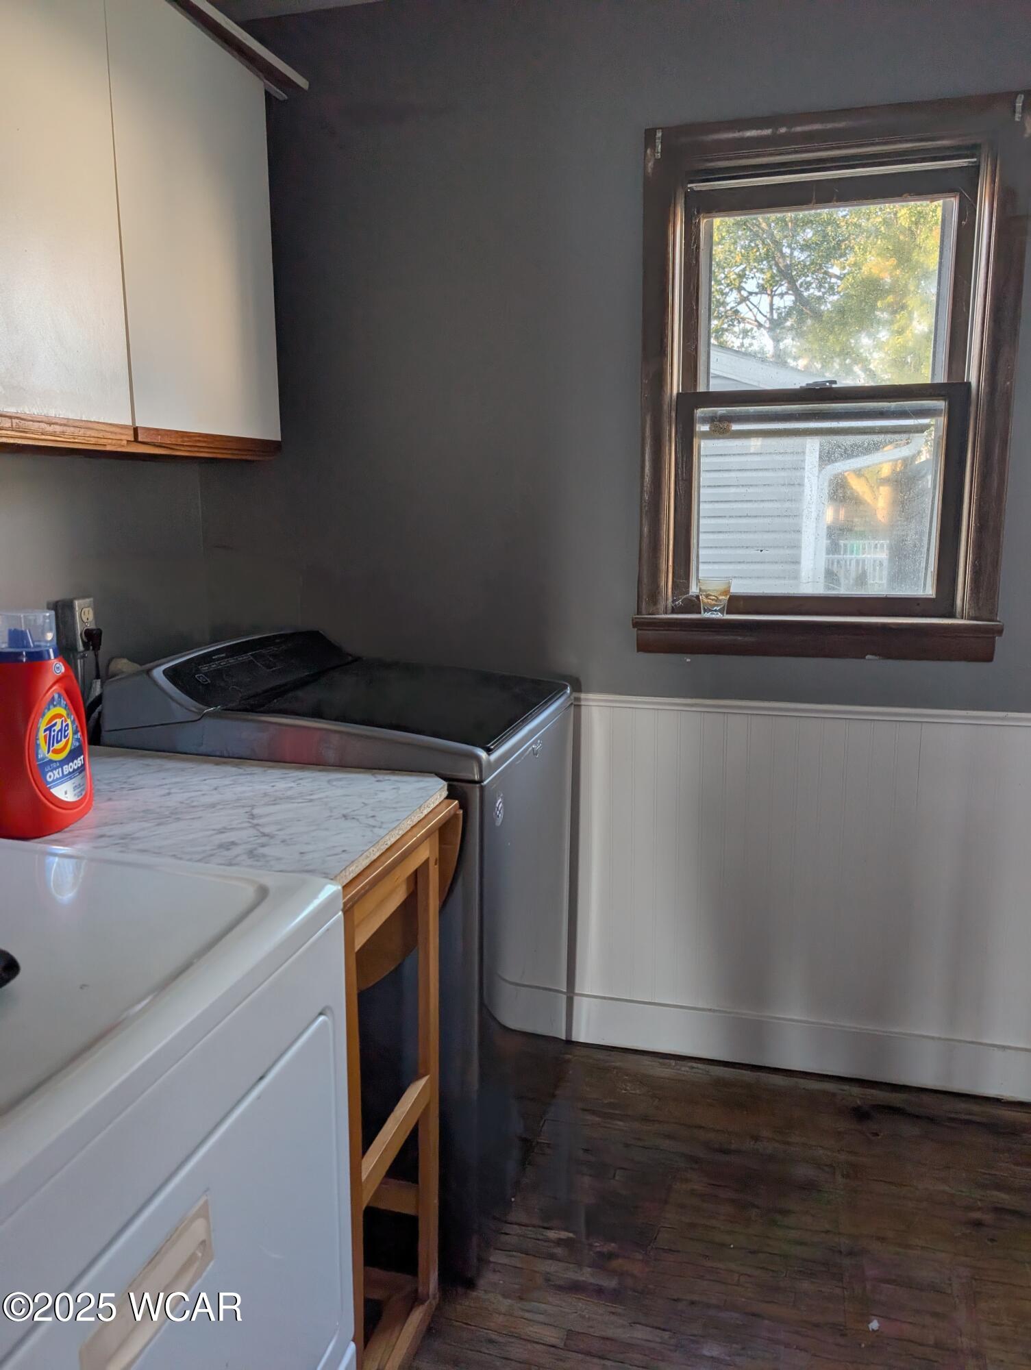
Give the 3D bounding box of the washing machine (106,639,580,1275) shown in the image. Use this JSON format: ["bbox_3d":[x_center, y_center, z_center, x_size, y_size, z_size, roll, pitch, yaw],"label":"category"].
[{"bbox_3d":[-0.312,0.468,2.034,0.715,1.050,0.700,3,10,15],"label":"washing machine"}]

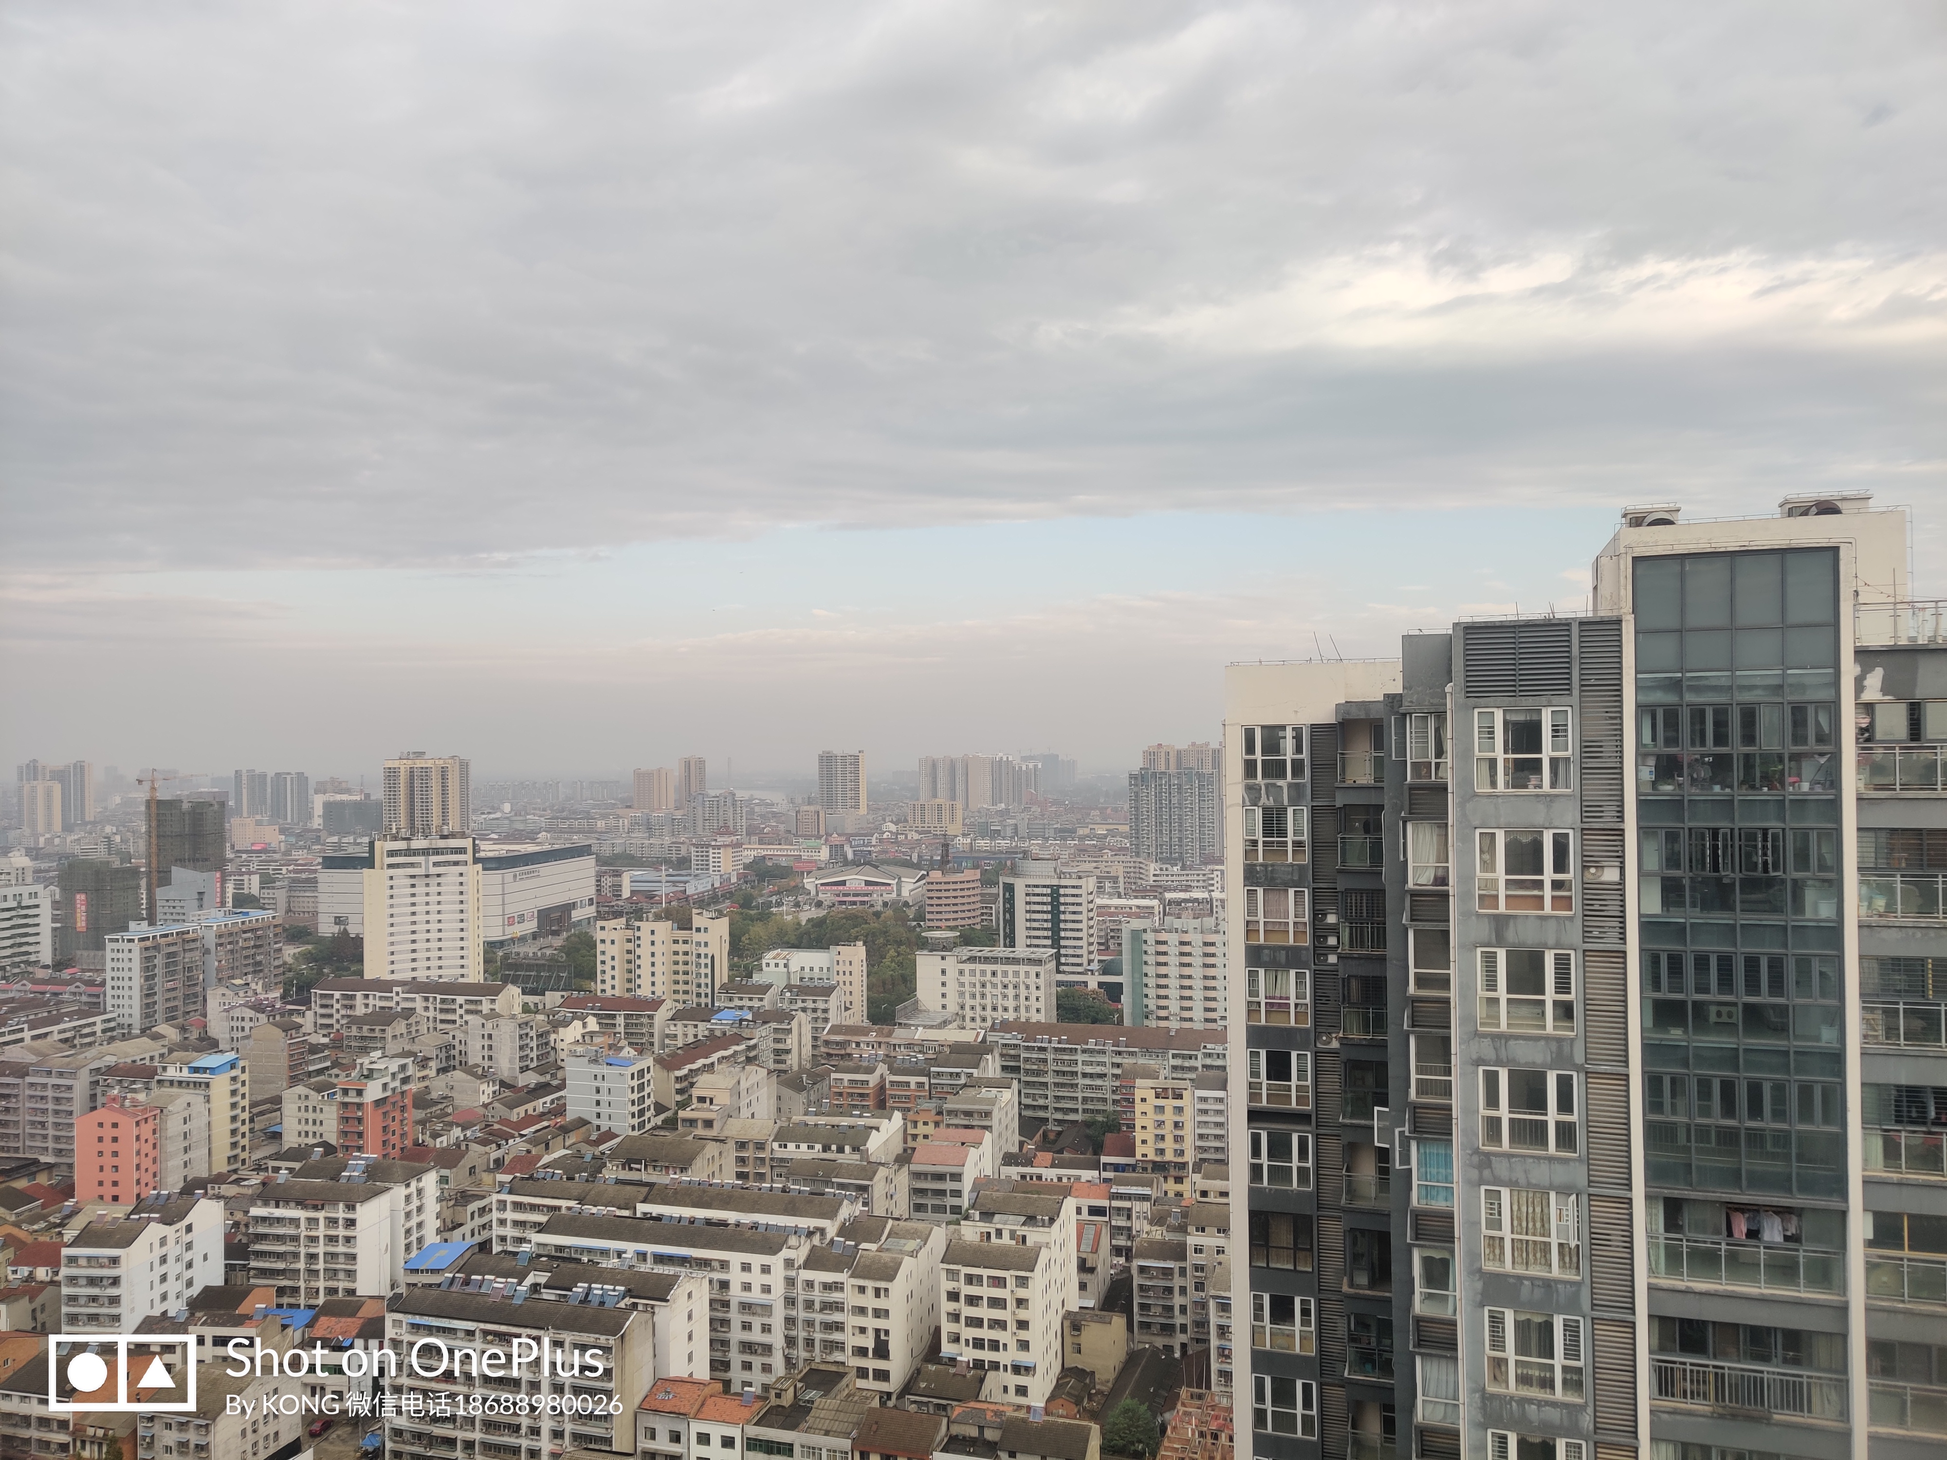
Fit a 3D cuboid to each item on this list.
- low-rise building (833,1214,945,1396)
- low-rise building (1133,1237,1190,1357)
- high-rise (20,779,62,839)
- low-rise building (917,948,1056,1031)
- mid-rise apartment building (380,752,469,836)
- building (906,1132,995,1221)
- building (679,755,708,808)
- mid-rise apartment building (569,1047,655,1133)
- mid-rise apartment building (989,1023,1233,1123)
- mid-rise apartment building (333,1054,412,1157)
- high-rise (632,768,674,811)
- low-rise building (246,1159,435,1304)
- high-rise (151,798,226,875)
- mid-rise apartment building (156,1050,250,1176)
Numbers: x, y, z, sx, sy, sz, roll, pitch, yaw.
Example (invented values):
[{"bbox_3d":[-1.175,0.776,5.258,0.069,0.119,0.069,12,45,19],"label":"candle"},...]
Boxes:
[{"bbox_3d":[-11.330,87.120,228.480,7.800,21.500,19.300,-1,-1,21],"label":"low-rise building"},{"bbox_3d":[30.120,88.750,238.660,8.600,16.300,10.000,-1,-1,16],"label":"low-rise building"},{"bbox_3d":[-1053.420,91.460,1714.330,44.000,66.000,20.000,-1,-1,12],"label":"high-rise"},{"bbox_3d":[4.560,85.930,486.810,41.700,29.700,17.900,-1,-1,18],"label":"low-rise building"},{"bbox_3d":[-433.323,66.768,1209.121,63.000,93.000,20.000,0,-1,-9],"label":"mid-rise apartment building"},{"bbox_3d":[-4.150,88.340,292.740,10.700,19.000,20.000,-1,-1,15],"label":"building"},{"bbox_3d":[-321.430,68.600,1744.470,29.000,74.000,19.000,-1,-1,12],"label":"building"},{"bbox_3d":[-85.637,88.244,358.948,16.177,19.300,12.070,-1,-1,17],"label":"mid-rise apartment building"},{"bbox_3d":[34.640,85.650,376.020,60.500,25.000,12.500,-1,-1,17],"label":"mid-rise apartment building"},{"bbox_3d":[-129.027,84.893,327.950,7.607,26.000,14.537,-1,-1,18],"label":"mid-rise apartment building"},{"bbox_3d":[-357.298,80.397,1701.123,30.781,78.000,33.109,-1,-1,30],"label":"high-rise"},{"bbox_3d":[-108.330,87.610,262.490,22.500,23.500,20.000,-1,-1,13],"label":"low-rise building"},{"bbox_3d":[-417.210,72.810,807.240,35.000,73.000,17.000,-1,-1,6],"label":"high-rise"},{"bbox_3d":[-175.930,87.970,347.000,14.600,26.300,12.000,-1,-1,15],"label":"mid-rise apartment building"}]

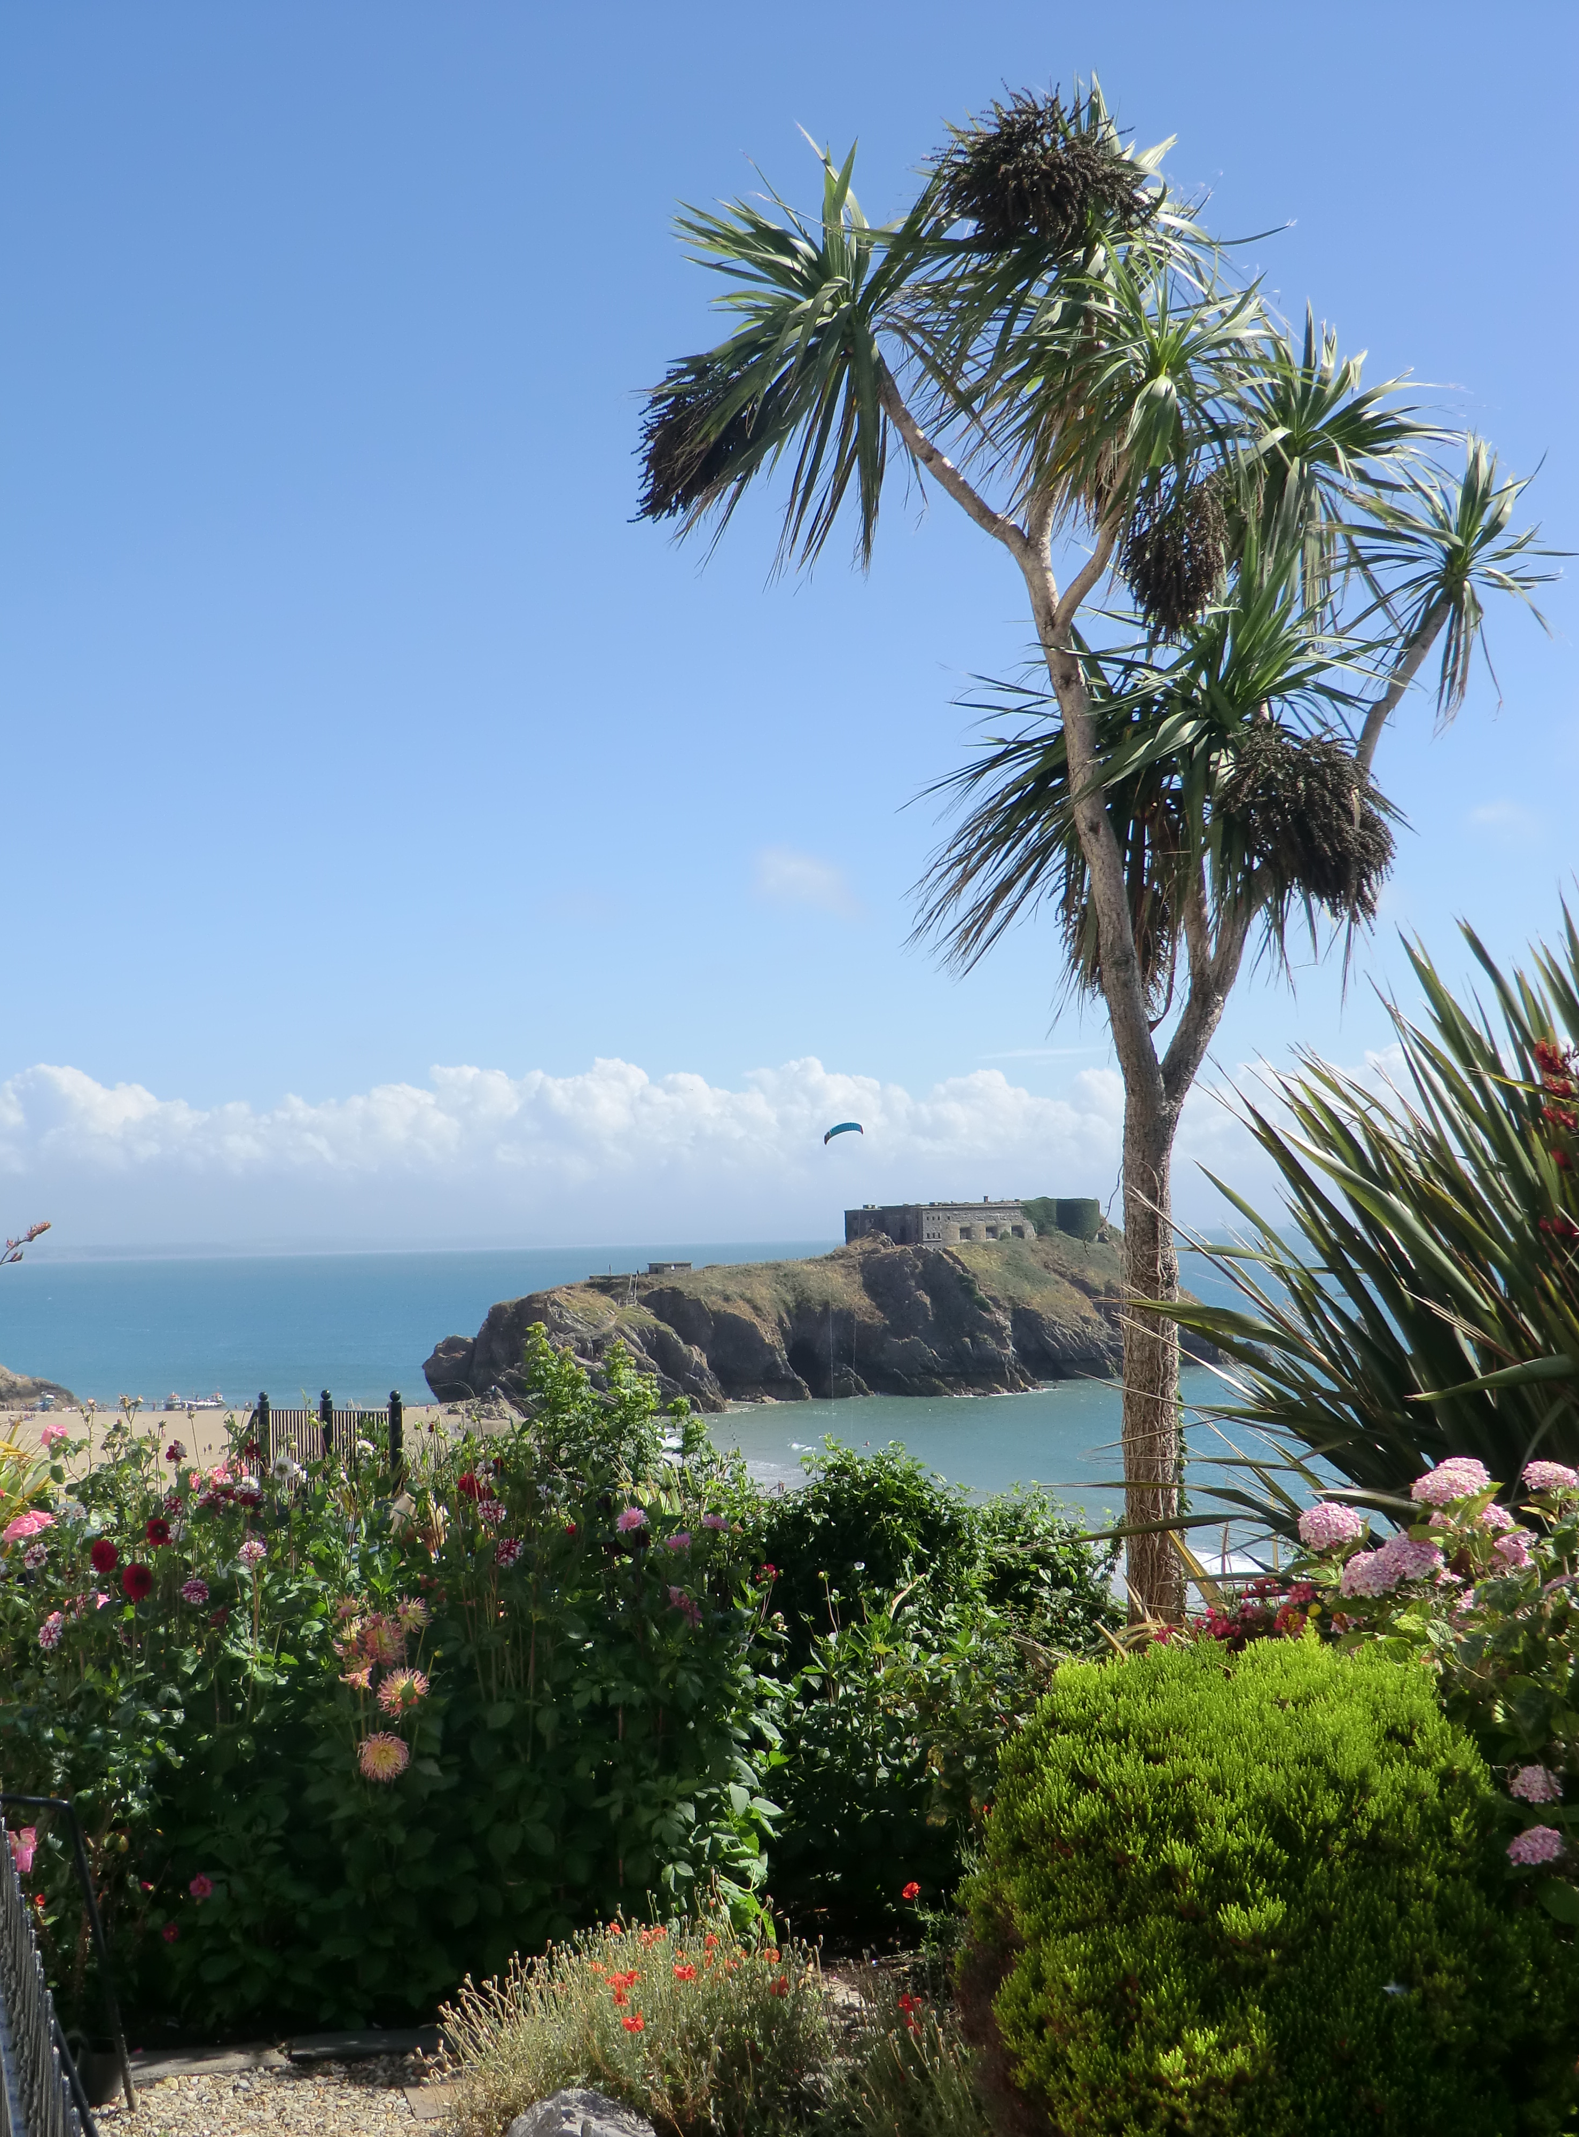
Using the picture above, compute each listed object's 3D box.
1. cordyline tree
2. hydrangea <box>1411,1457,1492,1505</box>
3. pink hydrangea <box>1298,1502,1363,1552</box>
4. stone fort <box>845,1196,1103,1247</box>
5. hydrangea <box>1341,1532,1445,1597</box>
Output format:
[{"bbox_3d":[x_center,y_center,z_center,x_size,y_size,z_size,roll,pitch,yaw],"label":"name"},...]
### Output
[{"bbox_3d":[0.853,-0.437,8.300,2.450,4.650,2.200,-2,-3,0],"label":"cordyline tree"},{"bbox_3d":[1.367,0.856,6.000,0.165,0.095,0.155,-2,-3,0],"label":"hydrangea"},{"bbox_3d":[1.139,0.962,6.100,0.140,0.095,0.135,-2,-3,0],"label":"pink hydrangea"},{"bbox_3d":[34.334,28.586,540.000,41.000,8.500,25.000,1,-4,-36],"label":"stone fort"},{"bbox_3d":[1.243,1.027,6.000,0.210,0.125,0.160,-2,-3,0],"label":"hydrangea"}]

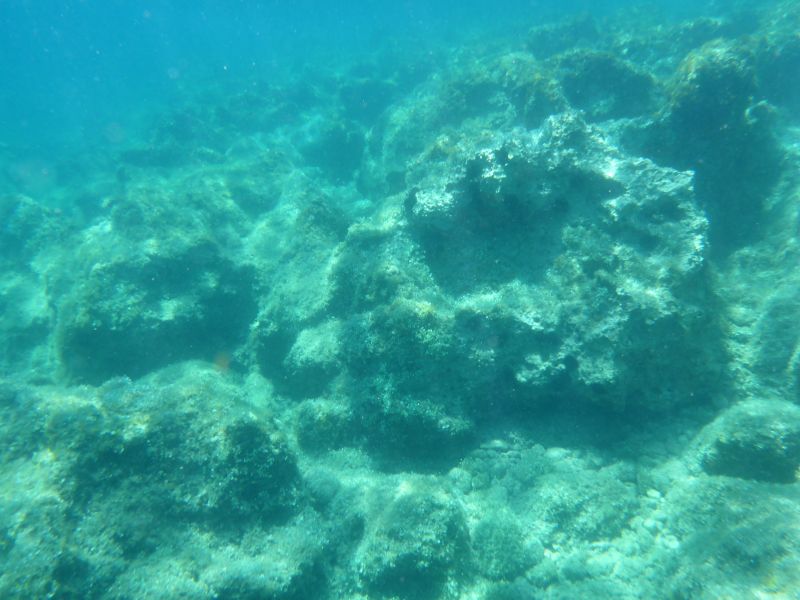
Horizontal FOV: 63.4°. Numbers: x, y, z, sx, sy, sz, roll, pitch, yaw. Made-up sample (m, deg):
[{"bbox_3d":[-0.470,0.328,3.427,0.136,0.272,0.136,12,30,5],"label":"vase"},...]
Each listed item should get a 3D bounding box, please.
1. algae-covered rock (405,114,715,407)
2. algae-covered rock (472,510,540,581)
[{"bbox_3d":[0.710,-0.210,3.200,1.350,1.050,1.000,0,22,0],"label":"algae-covered rock"},{"bbox_3d":[0.340,0.790,2.080,0.210,0.160,0.190,0,22,0],"label":"algae-covered rock"}]

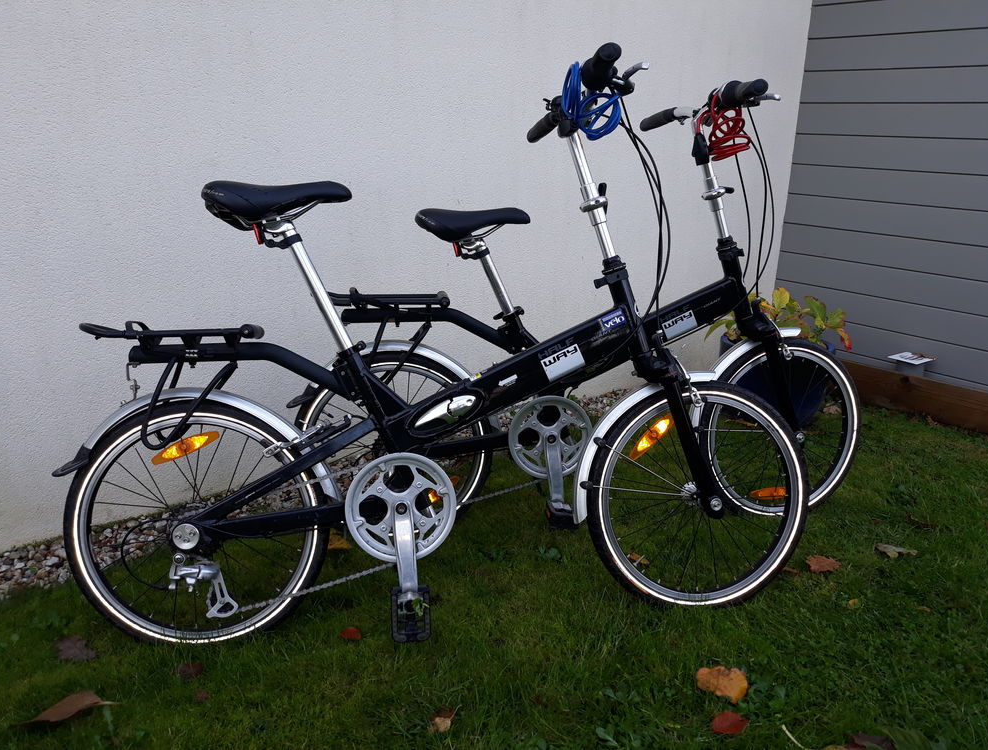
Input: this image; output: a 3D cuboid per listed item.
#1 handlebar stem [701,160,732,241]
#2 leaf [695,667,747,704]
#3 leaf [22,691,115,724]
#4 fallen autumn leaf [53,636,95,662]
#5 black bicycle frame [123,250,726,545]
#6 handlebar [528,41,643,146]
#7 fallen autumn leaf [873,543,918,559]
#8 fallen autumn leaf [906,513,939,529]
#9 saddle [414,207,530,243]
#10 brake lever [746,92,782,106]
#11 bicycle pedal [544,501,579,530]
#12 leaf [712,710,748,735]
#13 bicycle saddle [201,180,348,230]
[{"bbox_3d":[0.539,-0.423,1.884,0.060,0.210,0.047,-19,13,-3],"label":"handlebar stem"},{"bbox_3d":[0.412,0.556,1.404,0.086,0.020,0.074,8,19,20],"label":"leaf"},{"bbox_3d":[-0.711,0.557,1.310,0.148,0.030,0.047,-4,19,-16],"label":"leaf"},{"bbox_3d":[-0.803,0.525,1.496,0.078,0.020,0.085,-8,18,-26],"label":"fallen autumn leaf"},{"bbox_3d":[-0.115,0.041,1.534,1.140,0.535,0.150,-2,4,-7],"label":"black bicycle frame"},{"bbox_3d":[0.152,-0.523,1.536,0.110,0.090,0.550,-3,3,-11],"label":"handlebar"},{"bbox_3d":[0.961,0.421,1.861,0.098,0.024,0.050,8,18,26],"label":"fallen autumn leaf"},{"bbox_3d":[1.111,0.377,2.025,0.070,0.020,0.046,8,19,20],"label":"fallen autumn leaf"},{"bbox_3d":[-0.055,-0.352,1.831,0.270,0.080,0.162,-2,10,-7],"label":"saddle"},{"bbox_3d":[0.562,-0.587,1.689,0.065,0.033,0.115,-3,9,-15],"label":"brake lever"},{"bbox_3d":[0.165,0.335,1.864,0.074,0.037,0.088,-2,12,-7],"label":"bicycle pedal"},{"bbox_3d":[0.397,0.587,1.317,0.062,0.015,0.047,1,18,0],"label":"leaf"},{"bbox_3d":[-0.400,-0.319,1.478,0.268,0.095,0.165,-2,4,-7],"label":"bicycle saddle"}]

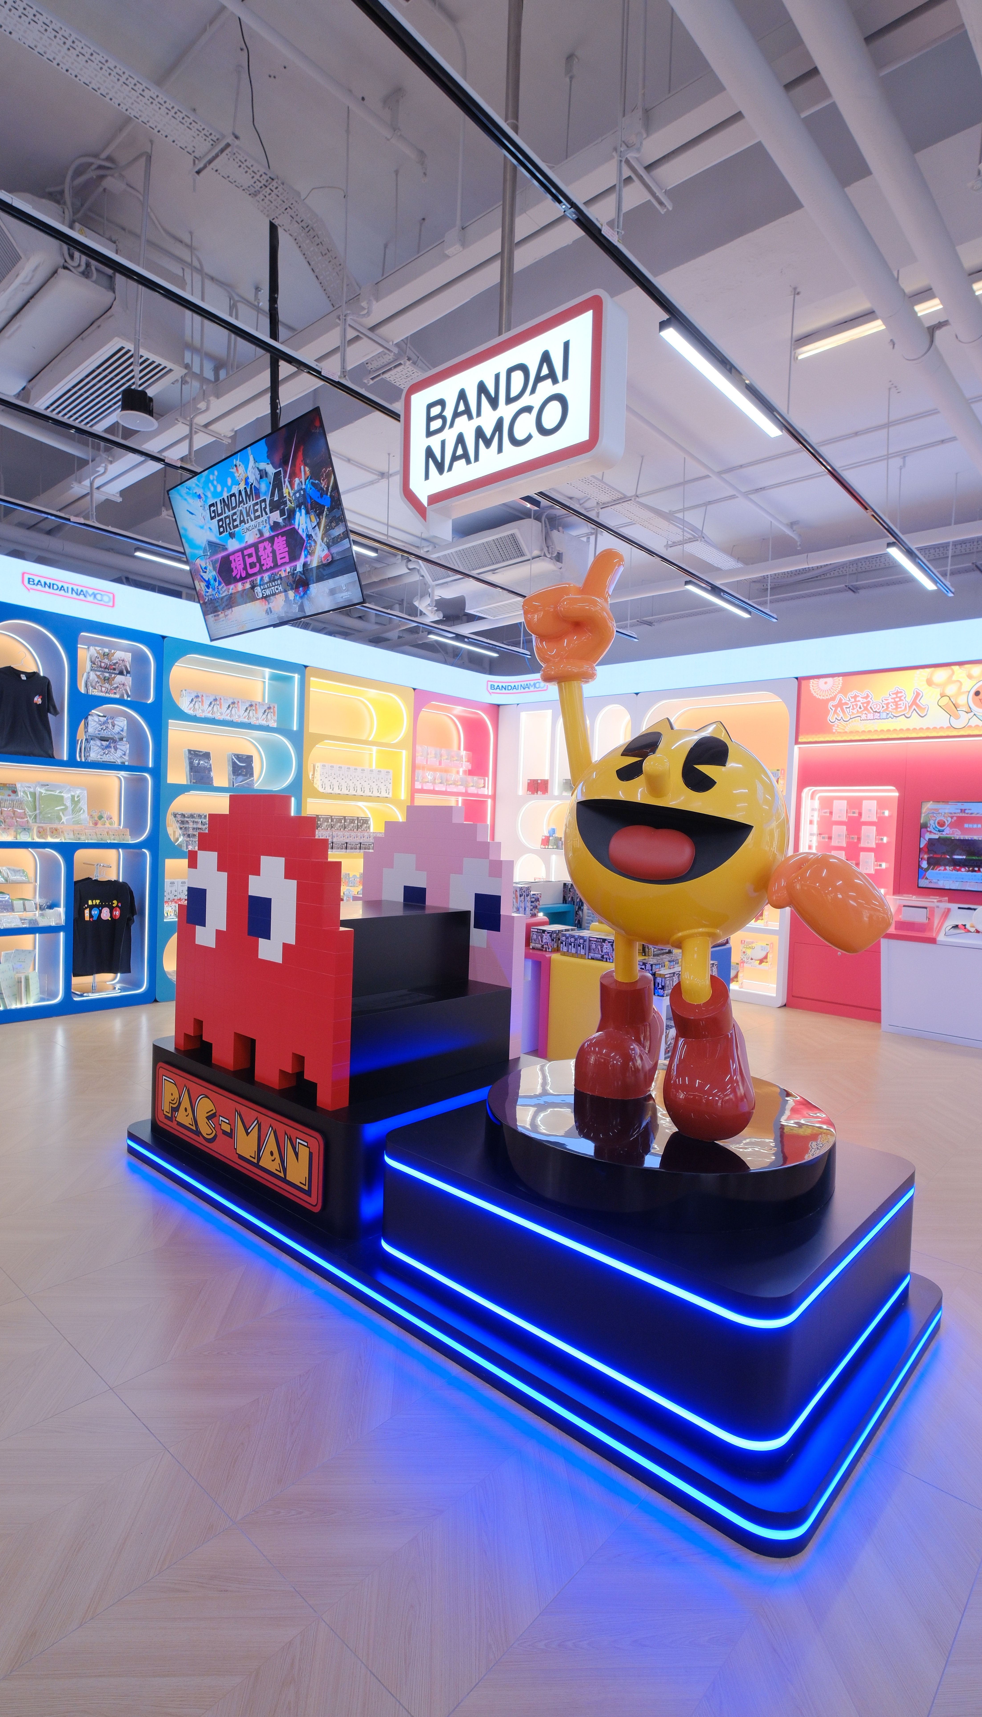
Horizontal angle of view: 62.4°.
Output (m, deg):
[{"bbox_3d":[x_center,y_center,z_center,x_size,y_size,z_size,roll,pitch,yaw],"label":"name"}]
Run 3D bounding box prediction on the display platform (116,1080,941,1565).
[{"bbox_3d":[-0.079,1.037,2.839,2.792,0.436,1.193,3,3,41],"label":"display platform"}]

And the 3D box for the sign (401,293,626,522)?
[{"bbox_3d":[0.042,-1.451,2.744,0.877,0.520,0.115,3,3,41],"label":"sign"}]

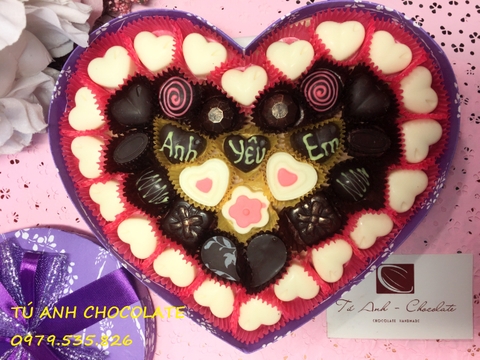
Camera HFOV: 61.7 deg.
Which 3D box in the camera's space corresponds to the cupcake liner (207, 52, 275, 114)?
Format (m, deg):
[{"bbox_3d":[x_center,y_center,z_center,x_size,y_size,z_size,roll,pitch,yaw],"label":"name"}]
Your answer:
[{"bbox_3d":[0.001,-0.054,0.237,0.037,0.022,0.034,0,93,0],"label":"cupcake liner"}]

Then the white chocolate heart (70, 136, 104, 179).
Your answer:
[{"bbox_3d":[-0.097,-0.016,0.260,0.025,0.013,0.028,-21,93,8],"label":"white chocolate heart"}]

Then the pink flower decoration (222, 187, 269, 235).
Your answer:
[{"bbox_3d":[0.004,0.018,0.242,0.028,0.013,0.028,0,93,5],"label":"pink flower decoration"}]

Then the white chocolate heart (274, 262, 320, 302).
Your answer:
[{"bbox_3d":[0.033,0.058,0.234,0.025,0.014,0.022,-6,93,0],"label":"white chocolate heart"}]

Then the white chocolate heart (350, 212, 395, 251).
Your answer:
[{"bbox_3d":[0.077,0.029,0.242,0.027,0.014,0.024,-44,89,6],"label":"white chocolate heart"}]

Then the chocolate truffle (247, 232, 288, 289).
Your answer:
[{"bbox_3d":[0.015,0.045,0.233,0.021,0.015,0.029,25,93,-1],"label":"chocolate truffle"}]

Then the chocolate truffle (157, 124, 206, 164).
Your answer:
[{"bbox_3d":[-0.036,-0.021,0.248,0.028,0.015,0.026,12,94,4],"label":"chocolate truffle"}]

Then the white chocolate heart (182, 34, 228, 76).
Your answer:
[{"bbox_3d":[-0.021,-0.075,0.243,0.027,0.014,0.026,18,95,3],"label":"white chocolate heart"}]

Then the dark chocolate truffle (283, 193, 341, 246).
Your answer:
[{"bbox_3d":[0.046,0.024,0.245,0.025,0.017,0.025,-30,92,9],"label":"dark chocolate truffle"}]

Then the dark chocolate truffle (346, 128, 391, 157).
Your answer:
[{"bbox_3d":[0.072,-0.021,0.229,0.025,0.014,0.017,3,93,0],"label":"dark chocolate truffle"}]

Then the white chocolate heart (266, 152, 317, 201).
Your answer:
[{"bbox_3d":[0.030,-0.002,0.238,0.030,0.014,0.026,28,89,1],"label":"white chocolate heart"}]

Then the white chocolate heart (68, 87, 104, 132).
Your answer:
[{"bbox_3d":[-0.098,-0.045,0.257,0.025,0.013,0.028,20,98,4],"label":"white chocolate heart"}]

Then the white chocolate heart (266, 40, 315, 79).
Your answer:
[{"bbox_3d":[0.028,-0.067,0.227,0.026,0.014,0.022,0,93,0],"label":"white chocolate heart"}]

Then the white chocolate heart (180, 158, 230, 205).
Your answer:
[{"bbox_3d":[-0.019,0.002,0.236,0.029,0.014,0.026,-19,93,1],"label":"white chocolate heart"}]

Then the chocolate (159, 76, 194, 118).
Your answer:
[{"bbox_3d":[-0.037,-0.048,0.239,0.024,0.017,0.025,0,89,0],"label":"chocolate"}]

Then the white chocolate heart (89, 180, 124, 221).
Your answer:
[{"bbox_3d":[-0.074,0.010,0.239,0.022,0.015,0.025,-28,93,1],"label":"white chocolate heart"}]

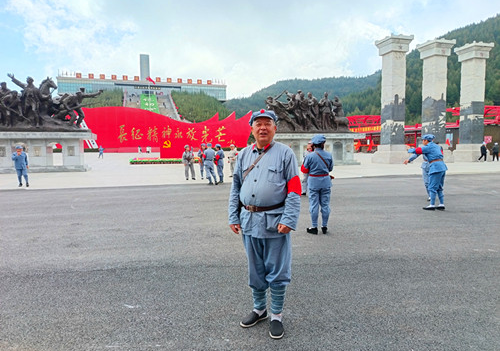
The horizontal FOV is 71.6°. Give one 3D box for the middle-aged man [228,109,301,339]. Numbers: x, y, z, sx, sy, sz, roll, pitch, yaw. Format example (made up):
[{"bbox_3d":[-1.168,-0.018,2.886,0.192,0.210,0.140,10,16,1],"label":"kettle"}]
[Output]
[{"bbox_3d":[0.133,0.336,2.809,0.550,1.716,0.410,1,4,18],"label":"middle-aged man"}]

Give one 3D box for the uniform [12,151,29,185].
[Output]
[{"bbox_3d":[-9.496,-0.310,14.404,0.540,1.371,0.400,-3,4,-28],"label":"uniform"}]

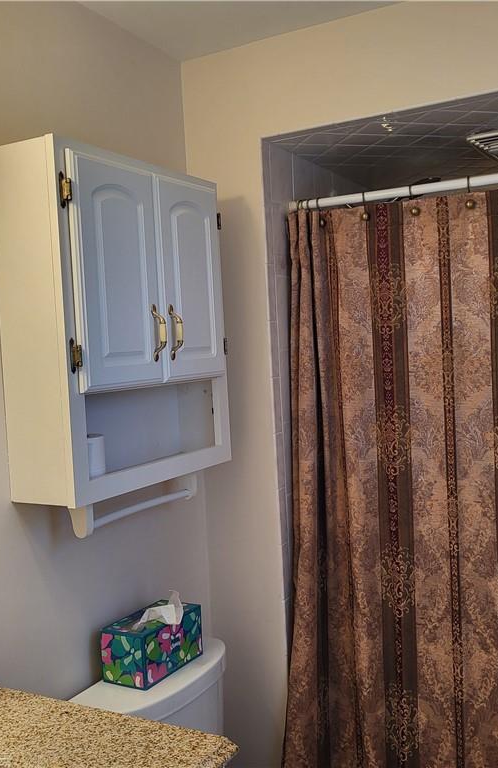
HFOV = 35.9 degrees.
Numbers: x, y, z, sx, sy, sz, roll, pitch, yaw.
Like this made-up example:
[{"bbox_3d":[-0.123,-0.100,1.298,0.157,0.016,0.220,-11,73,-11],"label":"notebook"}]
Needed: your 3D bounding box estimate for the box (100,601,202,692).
[{"bbox_3d":[-0.218,0.597,1.778,0.118,0.118,0.220,-1,3,31],"label":"box"}]

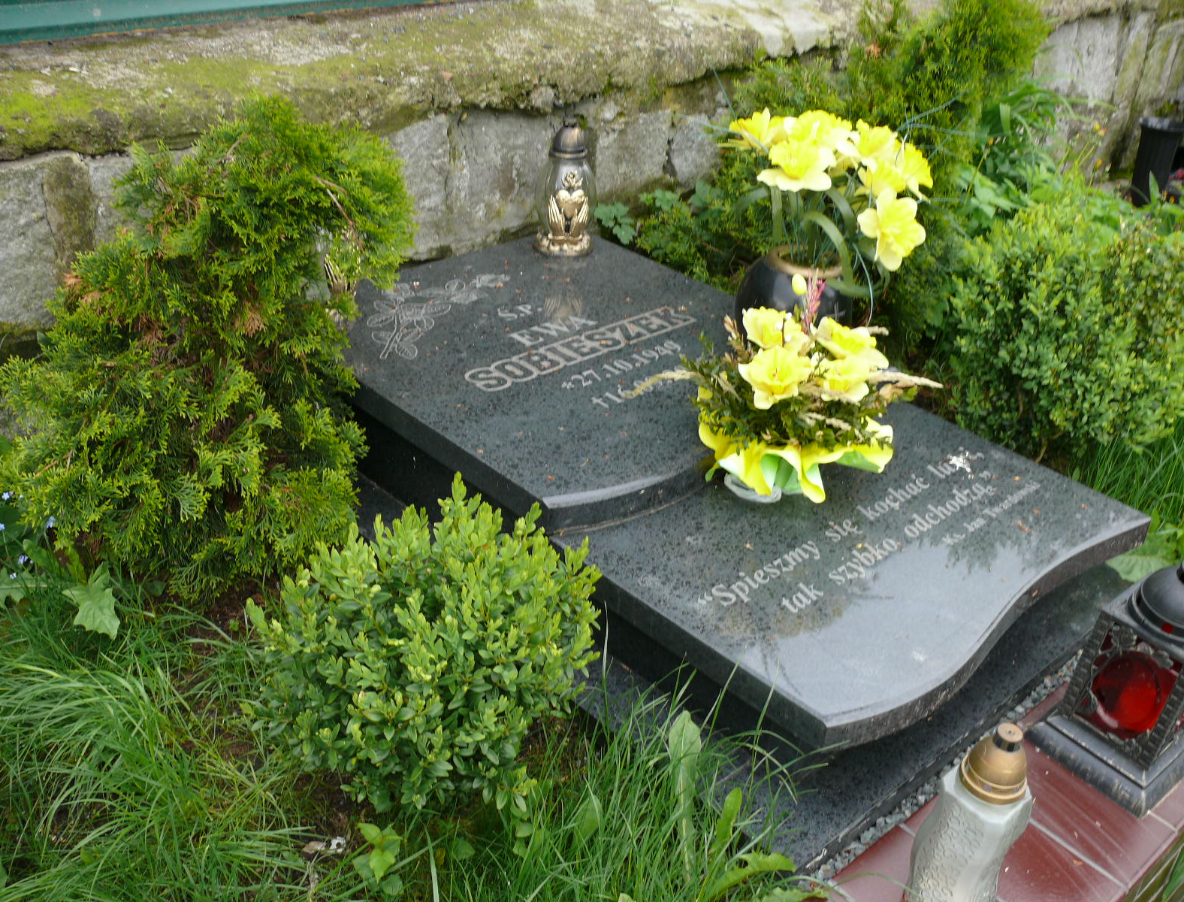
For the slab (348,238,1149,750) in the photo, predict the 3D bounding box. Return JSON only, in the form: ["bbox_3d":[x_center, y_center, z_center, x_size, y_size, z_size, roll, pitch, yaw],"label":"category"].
[{"bbox_3d":[0.131,-0.064,2.126,0.830,0.085,1.415,-22,40,-38],"label":"slab"}]

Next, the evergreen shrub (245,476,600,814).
[{"bbox_3d":[-0.218,0.244,1.577,0.450,0.415,0.450,4,30,-2],"label":"evergreen shrub"}]

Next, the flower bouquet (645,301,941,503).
[{"bbox_3d":[0.316,-0.073,1.904,0.440,0.270,0.340,10,30,9],"label":"flower bouquet"}]

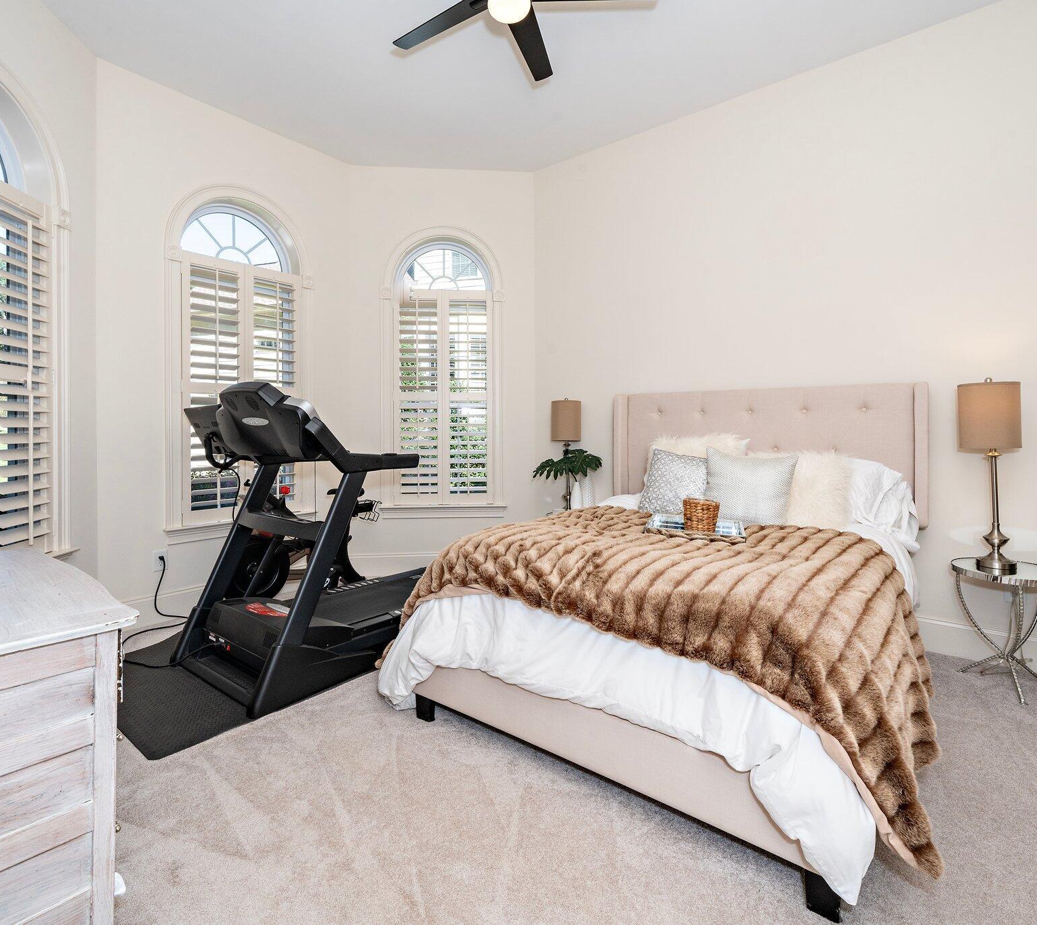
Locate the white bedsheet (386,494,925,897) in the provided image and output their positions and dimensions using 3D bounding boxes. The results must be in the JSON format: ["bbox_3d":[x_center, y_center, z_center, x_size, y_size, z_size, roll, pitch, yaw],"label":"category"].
[{"bbox_3d":[0.643,0.663,2.368,1.904,0.678,1.523,2,4,38],"label":"white bedsheet"}]

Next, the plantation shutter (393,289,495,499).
[{"bbox_3d":[-0.616,-0.535,4.432,0.813,1.746,0.070,0,3,-3],"label":"plantation shutter"}]

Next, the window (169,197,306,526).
[{"bbox_3d":[-1.864,-0.684,3.637,0.140,2.124,0.887,2,3,39],"label":"window"}]

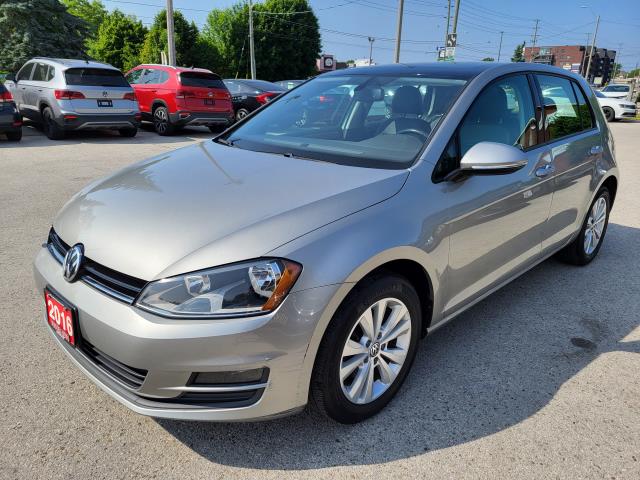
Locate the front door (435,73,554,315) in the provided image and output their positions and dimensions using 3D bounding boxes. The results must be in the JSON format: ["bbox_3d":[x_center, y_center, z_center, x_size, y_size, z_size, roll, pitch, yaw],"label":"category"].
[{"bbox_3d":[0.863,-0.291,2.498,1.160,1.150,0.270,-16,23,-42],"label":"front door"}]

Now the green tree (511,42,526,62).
[{"bbox_3d":[41.314,-35.964,101.898,3.800,10.957,3.800,9,19,24],"label":"green tree"}]

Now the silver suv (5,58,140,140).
[{"bbox_3d":[-6.186,-3.515,11.665,4.460,1.640,1.840,19,24,40],"label":"silver suv"}]

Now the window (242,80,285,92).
[{"bbox_3d":[-1.646,-4.471,14.000,0.600,0.400,1.200,14,22,38],"label":"window"}]

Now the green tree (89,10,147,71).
[{"bbox_3d":[-13.607,-12.228,32.969,4.200,6.526,4.200,0,17,0],"label":"green tree"}]

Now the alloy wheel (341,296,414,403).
[{"bbox_3d":[0.175,0.421,1.960,0.440,0.440,0.170,-16,24,-42],"label":"alloy wheel"}]

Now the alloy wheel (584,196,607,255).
[{"bbox_3d":[2.067,-0.115,3.730,0.440,0.440,0.180,-16,23,-42],"label":"alloy wheel"}]

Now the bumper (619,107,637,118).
[{"bbox_3d":[14.012,-5.800,21.869,1.700,0.480,0.420,-15,23,-41],"label":"bumper"}]

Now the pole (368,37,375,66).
[{"bbox_3d":[7.508,-25.372,71.303,0.900,8.775,0.300,0,17,0],"label":"pole"}]

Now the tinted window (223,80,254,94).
[{"bbox_3d":[-2.506,-4.717,14.870,1.500,0.450,0.200,17,24,41],"label":"tinted window"}]

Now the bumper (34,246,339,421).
[{"bbox_3d":[-0.768,0.268,2.105,0.670,0.520,1.780,-16,23,-42],"label":"bumper"}]

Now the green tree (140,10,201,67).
[{"bbox_3d":[-10.256,-12.634,33.992,4.300,6.681,4.300,0,17,0],"label":"green tree"}]

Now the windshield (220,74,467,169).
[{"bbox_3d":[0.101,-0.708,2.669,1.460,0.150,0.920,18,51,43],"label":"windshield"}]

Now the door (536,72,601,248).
[{"bbox_3d":[1.581,-0.513,3.118,1.000,1.080,0.260,-16,24,-42],"label":"door"}]

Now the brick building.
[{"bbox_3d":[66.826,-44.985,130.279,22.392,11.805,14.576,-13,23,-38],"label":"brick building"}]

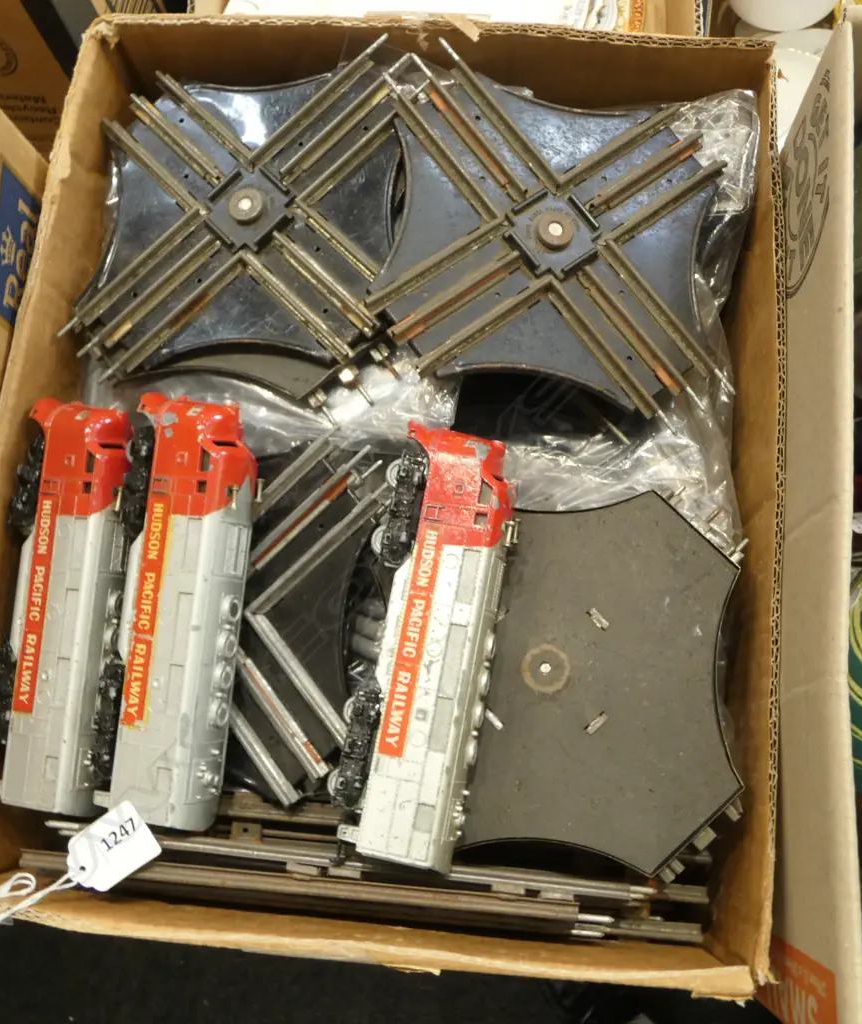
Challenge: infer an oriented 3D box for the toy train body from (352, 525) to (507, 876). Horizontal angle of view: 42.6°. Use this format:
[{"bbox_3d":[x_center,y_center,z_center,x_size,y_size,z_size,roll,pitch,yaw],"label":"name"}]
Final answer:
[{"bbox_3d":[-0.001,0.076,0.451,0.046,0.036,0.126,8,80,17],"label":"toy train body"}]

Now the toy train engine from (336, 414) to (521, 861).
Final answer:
[{"bbox_3d":[0.001,0.051,0.456,0.055,0.036,0.175,8,80,17],"label":"toy train engine"}]

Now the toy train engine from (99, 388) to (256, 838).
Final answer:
[{"bbox_3d":[-0.106,0.039,0.469,0.055,0.036,0.175,5,87,25],"label":"toy train engine"}]

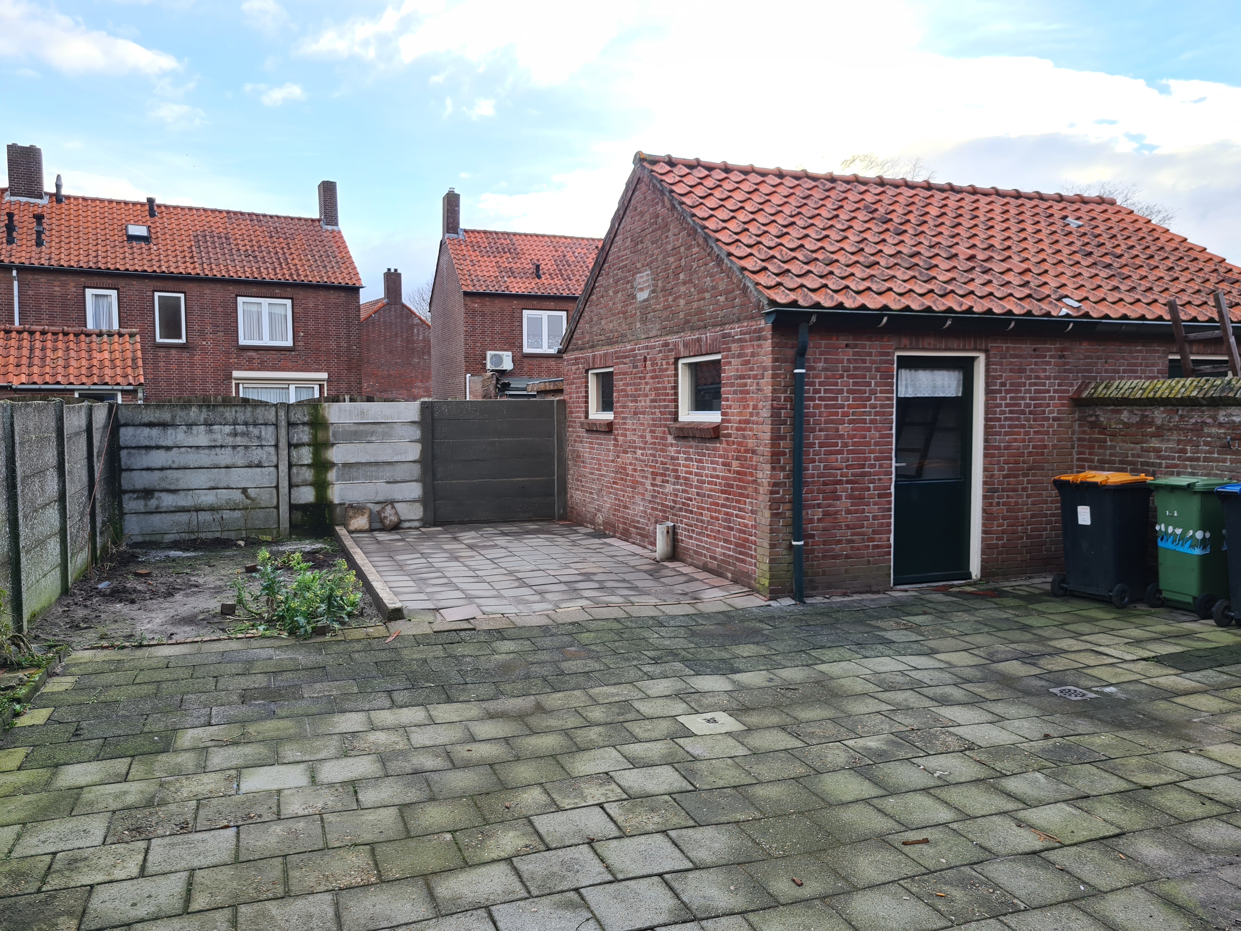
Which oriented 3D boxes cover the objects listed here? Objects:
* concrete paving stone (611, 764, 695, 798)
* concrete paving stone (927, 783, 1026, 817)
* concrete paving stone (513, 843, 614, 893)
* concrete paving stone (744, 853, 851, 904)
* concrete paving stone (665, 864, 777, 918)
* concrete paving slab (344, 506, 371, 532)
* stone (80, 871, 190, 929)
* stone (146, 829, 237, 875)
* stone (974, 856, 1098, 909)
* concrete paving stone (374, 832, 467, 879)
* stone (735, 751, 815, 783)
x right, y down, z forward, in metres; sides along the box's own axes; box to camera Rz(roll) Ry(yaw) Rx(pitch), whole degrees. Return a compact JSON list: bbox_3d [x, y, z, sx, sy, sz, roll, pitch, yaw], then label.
[{"bbox_3d":[0.139,1.408,4.079,0.300,0.050,0.300,0,3,-19],"label":"concrete paving stone"},{"bbox_3d":[1.518,1.435,3.954,0.300,0.050,0.300,-1,4,-19],"label":"concrete paving stone"},{"bbox_3d":[-0.205,1.463,3.317,0.300,0.050,0.300,-1,4,-20],"label":"concrete paving stone"},{"bbox_3d":[0.623,1.470,3.276,0.300,0.050,0.300,-1,4,-18],"label":"concrete paving stone"},{"bbox_3d":[0.346,1.525,3.293,0.300,0.050,0.300,-1,4,-18],"label":"concrete paving stone"},{"bbox_3d":[-3.373,0.693,12.000,0.310,0.310,0.050,-1,-6,-20],"label":"concrete paving slab"},{"bbox_3d":[-1.600,1.468,3.102,0.300,0.050,0.300,-1,4,-21],"label":"stone"},{"bbox_3d":[-1.581,1.452,3.454,0.300,0.050,0.300,-1,4,-20],"label":"stone"},{"bbox_3d":[1.493,1.519,3.365,0.300,0.050,0.300,-1,4,-20],"label":"stone"},{"bbox_3d":[-0.738,1.454,3.419,0.300,0.050,0.300,-1,4,-21],"label":"concrete paving stone"},{"bbox_3d":[0.710,1.407,4.287,0.300,0.050,0.300,-1,4,-20],"label":"stone"}]

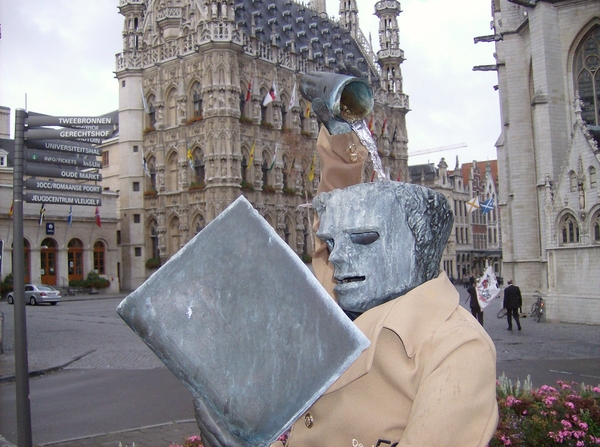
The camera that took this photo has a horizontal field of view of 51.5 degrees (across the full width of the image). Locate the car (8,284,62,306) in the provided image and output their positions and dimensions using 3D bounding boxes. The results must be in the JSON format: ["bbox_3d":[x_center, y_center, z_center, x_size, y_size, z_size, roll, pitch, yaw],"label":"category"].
[{"bbox_3d":[-19.700,5.280,46.100,4.750,1.450,1.810,-4,-4,33],"label":"car"}]

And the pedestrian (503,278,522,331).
[{"bbox_3d":[7.326,2.819,21.400,0.570,1.740,0.420,-2,-4,5],"label":"pedestrian"}]

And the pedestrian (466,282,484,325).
[{"bbox_3d":[6.079,2.901,21.500,0.560,1.730,0.400,-2,-4,3],"label":"pedestrian"}]

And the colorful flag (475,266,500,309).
[{"bbox_3d":[6.420,2.231,21.200,0.880,1.500,0.350,-3,-4,15],"label":"colorful flag"}]

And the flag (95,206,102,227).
[{"bbox_3d":[-17.709,-0.746,54.600,0.400,2.050,0.600,-5,-5,39],"label":"flag"}]

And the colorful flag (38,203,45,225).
[{"bbox_3d":[-21.154,-0.778,51.000,0.400,2.000,0.550,-5,-5,39],"label":"colorful flag"}]

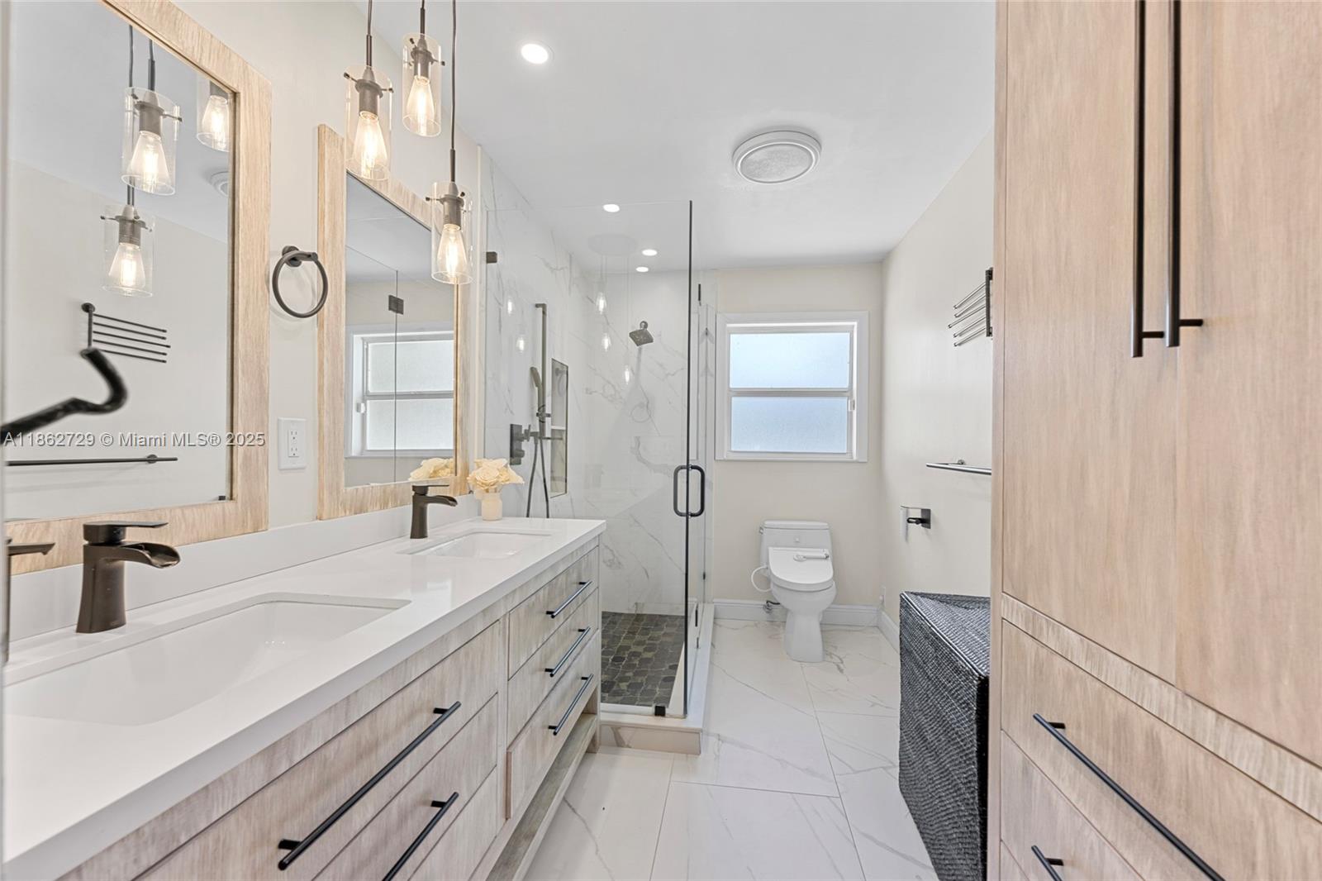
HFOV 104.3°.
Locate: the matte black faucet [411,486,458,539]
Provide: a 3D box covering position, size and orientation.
[{"bbox_3d":[-0.731,0.231,1.662,0.165,0.168,0.052,0,0,8],"label":"matte black faucet"}]

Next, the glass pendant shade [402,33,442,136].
[{"bbox_3d":[-0.594,-0.881,1.280,0.090,0.200,0.090,0,0,8],"label":"glass pendant shade"}]

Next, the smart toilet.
[{"bbox_3d":[0.840,0.890,3.134,0.450,0.710,0.720,0,0,8],"label":"smart toilet"}]

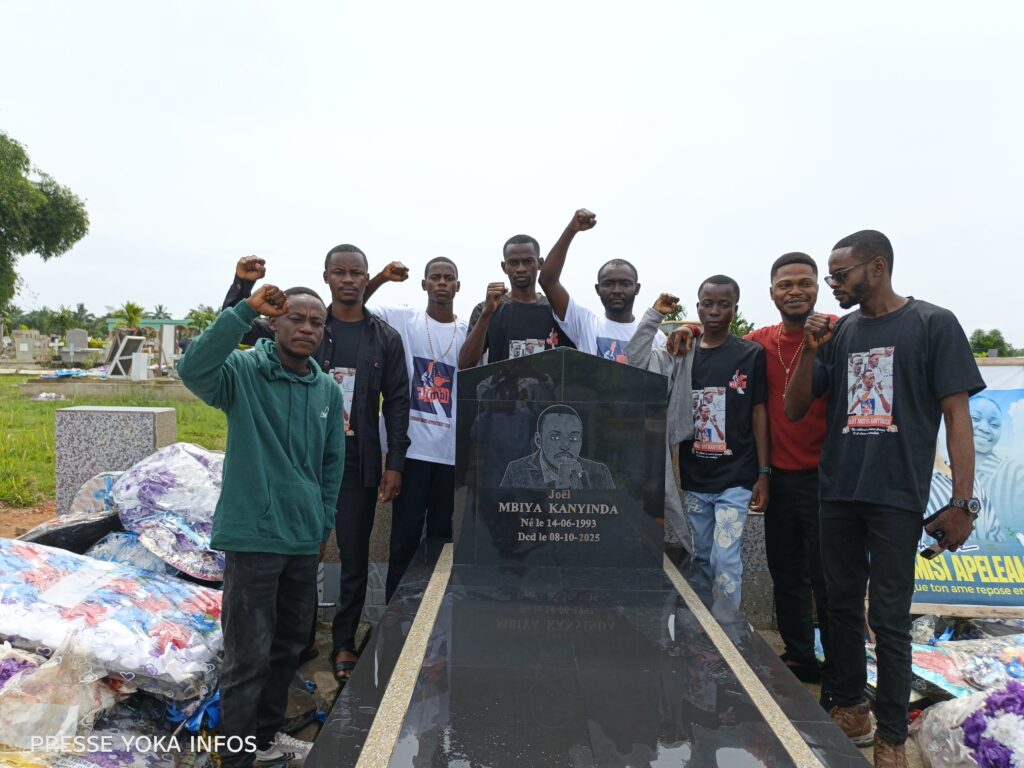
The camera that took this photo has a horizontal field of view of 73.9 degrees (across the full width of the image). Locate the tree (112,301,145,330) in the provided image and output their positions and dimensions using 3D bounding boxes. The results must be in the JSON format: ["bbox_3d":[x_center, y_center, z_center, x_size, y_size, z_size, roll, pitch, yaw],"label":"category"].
[{"bbox_3d":[-18.107,-2.258,32.090,1.600,3.343,1.600,1,3,0],"label":"tree"}]

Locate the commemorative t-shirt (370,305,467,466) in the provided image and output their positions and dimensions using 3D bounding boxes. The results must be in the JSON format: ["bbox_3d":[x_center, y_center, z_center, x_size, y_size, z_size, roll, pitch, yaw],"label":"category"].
[{"bbox_3d":[-0.426,0.012,3.200,0.540,0.760,0.280,1,3,-7],"label":"commemorative t-shirt"}]

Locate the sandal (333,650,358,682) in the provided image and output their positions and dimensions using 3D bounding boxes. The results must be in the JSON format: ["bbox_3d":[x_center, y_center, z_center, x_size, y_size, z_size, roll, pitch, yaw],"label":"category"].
[{"bbox_3d":[-0.685,1.118,2.780,0.105,0.090,0.270,0,3,-16],"label":"sandal"}]

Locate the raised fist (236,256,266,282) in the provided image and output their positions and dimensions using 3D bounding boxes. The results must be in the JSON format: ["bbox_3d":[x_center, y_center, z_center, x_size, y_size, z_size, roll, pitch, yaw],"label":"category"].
[{"bbox_3d":[-1.041,-0.458,2.720,0.110,0.105,0.095,0,3,-23],"label":"raised fist"}]

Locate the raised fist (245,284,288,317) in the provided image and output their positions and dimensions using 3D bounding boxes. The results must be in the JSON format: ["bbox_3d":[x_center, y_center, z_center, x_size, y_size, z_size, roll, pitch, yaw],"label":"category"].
[{"bbox_3d":[-0.765,-0.258,2.130,0.130,0.105,0.100,0,3,-14],"label":"raised fist"}]

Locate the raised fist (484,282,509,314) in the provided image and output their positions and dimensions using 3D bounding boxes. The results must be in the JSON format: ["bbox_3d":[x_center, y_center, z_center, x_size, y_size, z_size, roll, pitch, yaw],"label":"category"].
[{"bbox_3d":[-0.067,-0.371,2.950,0.095,0.120,0.095,1,3,-3],"label":"raised fist"}]

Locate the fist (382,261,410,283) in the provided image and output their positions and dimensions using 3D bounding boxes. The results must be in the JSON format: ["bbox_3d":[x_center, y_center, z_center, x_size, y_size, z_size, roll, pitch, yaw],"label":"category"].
[{"bbox_3d":[-0.539,-0.516,3.120,0.110,0.100,0.095,0,3,-21],"label":"fist"}]

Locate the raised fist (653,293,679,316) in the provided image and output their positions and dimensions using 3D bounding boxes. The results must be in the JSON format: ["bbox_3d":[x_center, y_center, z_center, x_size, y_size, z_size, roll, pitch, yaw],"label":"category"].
[{"bbox_3d":[0.640,-0.330,2.820,0.105,0.100,0.095,1,3,-3],"label":"raised fist"}]

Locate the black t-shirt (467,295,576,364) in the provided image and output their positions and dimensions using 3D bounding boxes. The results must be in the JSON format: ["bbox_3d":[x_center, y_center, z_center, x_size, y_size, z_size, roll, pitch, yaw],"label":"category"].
[{"bbox_3d":[0.047,-0.043,3.060,0.520,0.730,0.280,1,3,-2],"label":"black t-shirt"}]

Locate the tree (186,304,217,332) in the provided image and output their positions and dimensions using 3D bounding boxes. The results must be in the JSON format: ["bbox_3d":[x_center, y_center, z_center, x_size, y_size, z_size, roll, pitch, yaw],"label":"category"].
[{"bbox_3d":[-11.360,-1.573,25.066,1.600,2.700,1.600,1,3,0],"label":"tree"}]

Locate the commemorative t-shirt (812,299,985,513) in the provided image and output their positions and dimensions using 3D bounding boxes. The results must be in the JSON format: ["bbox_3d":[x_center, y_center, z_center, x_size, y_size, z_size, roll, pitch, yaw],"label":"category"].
[{"bbox_3d":[1.286,0.065,2.270,0.550,0.680,0.320,4,4,43],"label":"commemorative t-shirt"}]

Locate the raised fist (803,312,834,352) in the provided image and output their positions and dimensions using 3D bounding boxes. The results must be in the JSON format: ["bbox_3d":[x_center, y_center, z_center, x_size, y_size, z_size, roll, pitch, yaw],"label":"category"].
[{"bbox_3d":[0.991,-0.170,2.200,0.100,0.120,0.100,2,3,21],"label":"raised fist"}]

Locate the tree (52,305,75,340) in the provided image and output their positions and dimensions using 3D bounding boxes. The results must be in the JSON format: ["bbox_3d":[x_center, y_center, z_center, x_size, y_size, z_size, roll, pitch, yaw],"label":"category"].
[{"bbox_3d":[-23.753,-2.545,36.090,1.600,3.327,1.600,1,3,0],"label":"tree"}]

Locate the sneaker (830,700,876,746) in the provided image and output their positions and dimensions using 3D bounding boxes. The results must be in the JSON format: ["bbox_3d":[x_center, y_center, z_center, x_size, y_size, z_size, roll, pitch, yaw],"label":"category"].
[{"bbox_3d":[1.100,1.136,2.260,0.290,0.140,0.110,-1,4,-37],"label":"sneaker"}]

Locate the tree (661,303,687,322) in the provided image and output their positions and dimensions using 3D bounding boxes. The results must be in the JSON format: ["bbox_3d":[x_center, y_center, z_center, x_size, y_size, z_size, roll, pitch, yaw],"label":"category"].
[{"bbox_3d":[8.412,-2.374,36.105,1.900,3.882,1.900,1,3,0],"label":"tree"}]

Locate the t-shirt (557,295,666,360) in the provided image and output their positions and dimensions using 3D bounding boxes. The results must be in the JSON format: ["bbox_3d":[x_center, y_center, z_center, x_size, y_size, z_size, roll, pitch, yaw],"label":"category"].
[{"bbox_3d":[0.446,0.002,3.020,0.520,0.740,0.290,1,3,7],"label":"t-shirt"}]

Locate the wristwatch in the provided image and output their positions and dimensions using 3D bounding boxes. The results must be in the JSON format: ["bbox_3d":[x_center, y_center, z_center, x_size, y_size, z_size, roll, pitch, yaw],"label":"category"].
[{"bbox_3d":[1.430,0.392,2.150,0.078,0.050,0.070,1,3,-9],"label":"wristwatch"}]

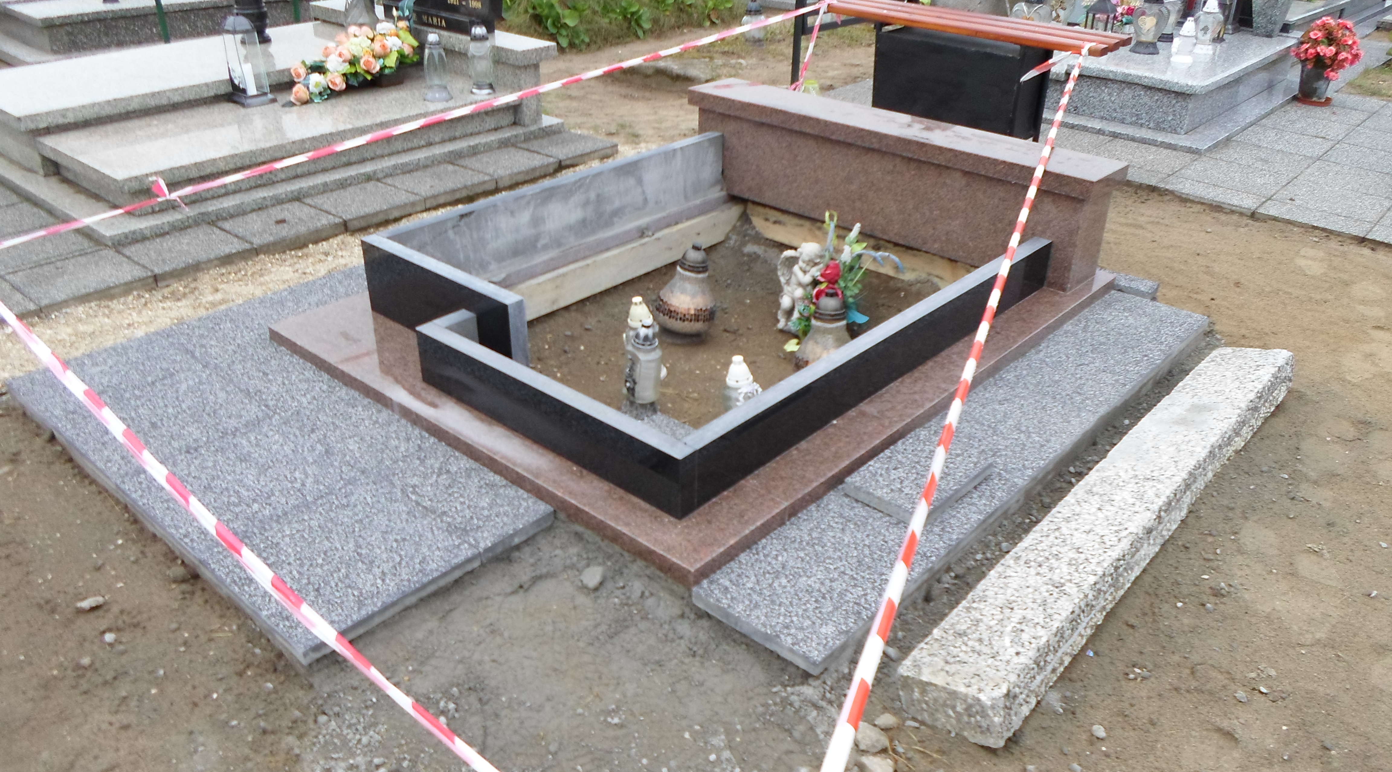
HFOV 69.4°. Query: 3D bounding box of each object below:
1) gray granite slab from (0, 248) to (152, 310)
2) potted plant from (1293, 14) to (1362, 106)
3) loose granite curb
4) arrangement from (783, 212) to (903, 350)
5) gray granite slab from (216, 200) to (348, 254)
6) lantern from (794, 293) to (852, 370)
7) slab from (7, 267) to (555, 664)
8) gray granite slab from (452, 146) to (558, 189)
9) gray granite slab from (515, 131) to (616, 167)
[{"bbox_3d":[-2.080,-0.355,3.408,0.361,0.042,0.361,23,36,37],"label":"gray granite slab"},{"bbox_3d":[3.511,-1.818,5.586,0.370,0.440,0.370,24,37,35],"label":"potted plant"},{"bbox_3d":[0.979,0.241,2.230,0.180,0.097,1.672,23,36,37],"label":"loose granite curb"},{"bbox_3d":[0.438,-0.319,2.999,0.347,0.378,0.260,5,29,8],"label":"arrangement"},{"bbox_3d":[-1.784,-0.670,4.288,0.400,0.050,0.400,23,36,35],"label":"gray granite slab"},{"bbox_3d":[0.367,-0.128,2.808,0.195,0.283,0.195,0,28,0],"label":"lantern"},{"bbox_3d":[-0.908,0.065,2.554,1.491,0.042,1.028,24,36,35],"label":"slab"},{"bbox_3d":[-0.845,-0.959,4.412,0.350,0.050,0.359,24,37,35],"label":"gray granite slab"},{"bbox_3d":[-0.610,-1.085,4.644,0.350,0.050,0.347,24,37,35],"label":"gray granite slab"}]

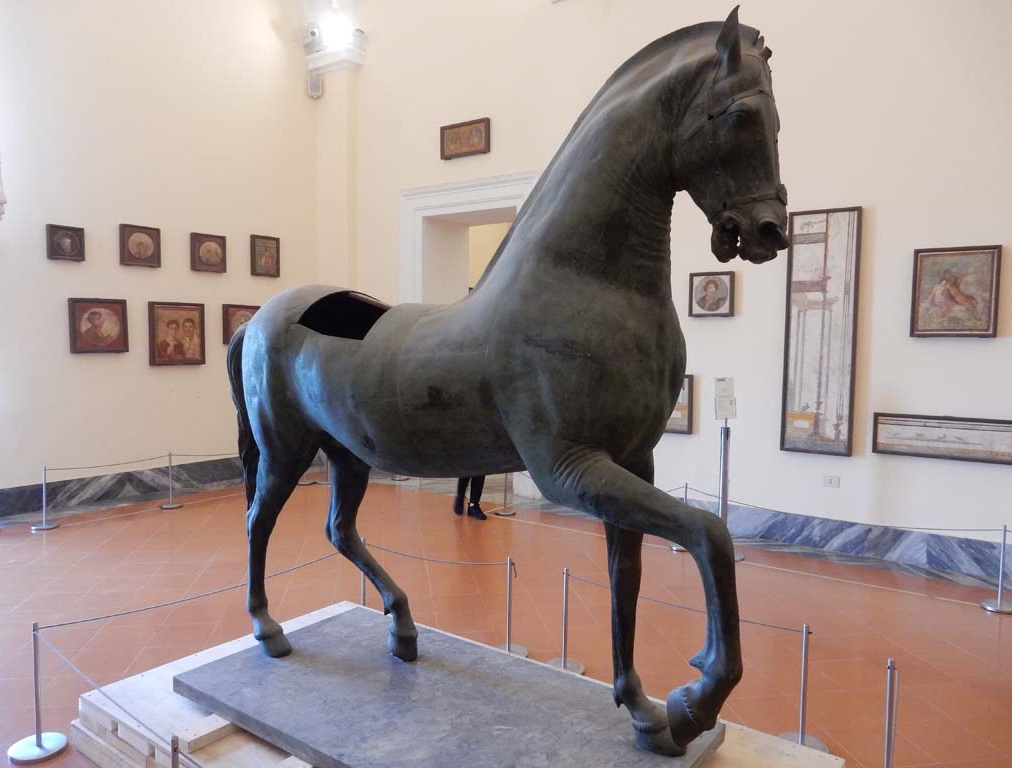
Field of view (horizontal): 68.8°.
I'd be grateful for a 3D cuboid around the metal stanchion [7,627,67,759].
[{"bbox_3d":[-1.751,1.130,2.763,0.190,0.502,0.190,-2,5,-33],"label":"metal stanchion"}]

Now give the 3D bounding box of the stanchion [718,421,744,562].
[{"bbox_3d":[1.653,0.799,5.596,0.335,1.040,0.335,2,4,17],"label":"stanchion"}]

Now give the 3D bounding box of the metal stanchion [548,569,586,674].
[{"bbox_3d":[0.273,1.095,3.418,0.190,0.502,0.190,1,4,5],"label":"metal stanchion"}]

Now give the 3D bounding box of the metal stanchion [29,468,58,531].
[{"bbox_3d":[-3.588,0.889,5.749,0.190,0.502,0.190,-2,5,-32],"label":"metal stanchion"}]

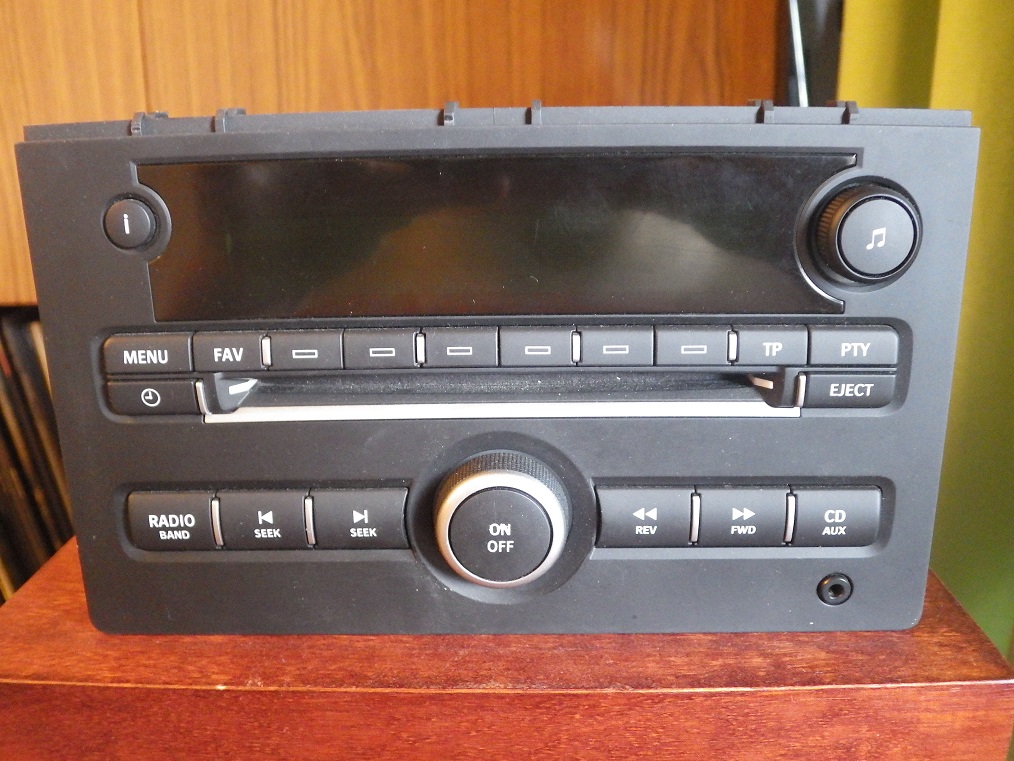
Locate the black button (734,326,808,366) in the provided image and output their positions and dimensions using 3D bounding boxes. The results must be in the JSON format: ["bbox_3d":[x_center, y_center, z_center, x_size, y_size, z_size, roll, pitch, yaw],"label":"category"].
[{"bbox_3d":[0.063,-0.008,0.215,0.018,0.009,0.005,-1,16,1],"label":"black button"}]

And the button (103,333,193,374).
[{"bbox_3d":[-0.087,-0.006,0.218,0.021,0.009,0.005,-1,16,1],"label":"button"}]

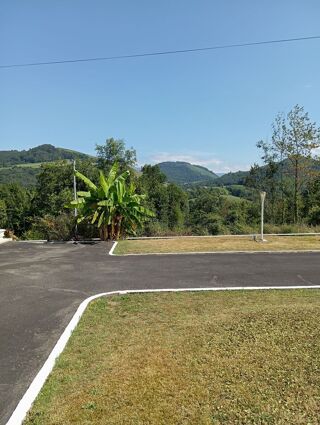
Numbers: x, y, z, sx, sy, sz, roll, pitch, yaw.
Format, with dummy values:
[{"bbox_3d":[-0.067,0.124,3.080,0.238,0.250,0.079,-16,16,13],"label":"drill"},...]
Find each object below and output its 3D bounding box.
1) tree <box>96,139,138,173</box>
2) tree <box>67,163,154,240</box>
[{"bbox_3d":[-3.070,-2.300,24.000,3.300,6.000,3.200,-1,3,0],"label":"tree"},{"bbox_3d":[-1.770,-0.380,12.200,3.100,2.700,2.800,-1,3,0],"label":"tree"}]

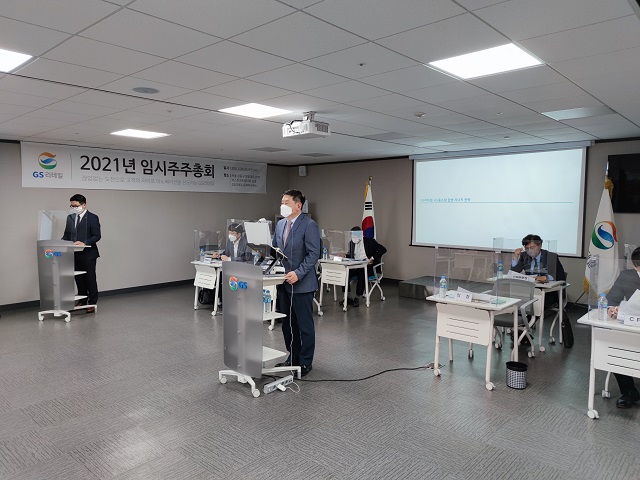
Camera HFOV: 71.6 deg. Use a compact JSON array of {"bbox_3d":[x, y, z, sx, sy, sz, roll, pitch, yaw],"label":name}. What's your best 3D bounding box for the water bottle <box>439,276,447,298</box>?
[{"bbox_3d":[1.213,0.458,4.364,0.066,0.212,0.066,4,6,44],"label":"water bottle"}]

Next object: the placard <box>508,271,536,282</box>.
[{"bbox_3d":[2.439,0.467,5.369,0.240,0.090,0.080,4,6,44],"label":"placard"}]

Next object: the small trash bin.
[{"bbox_3d":[1.772,1.208,3.993,0.190,0.215,0.190,4,6,42],"label":"small trash bin"}]

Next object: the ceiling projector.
[{"bbox_3d":[-0.151,-1.226,4.766,0.400,0.240,0.265,4,6,44],"label":"ceiling projector"}]

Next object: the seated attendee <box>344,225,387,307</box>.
[{"bbox_3d":[0.700,0.415,7.324,0.620,1.250,0.820,4,6,42],"label":"seated attendee"}]

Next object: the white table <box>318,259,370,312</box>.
[{"bbox_3d":[0.389,0.702,7.119,0.700,0.720,0.550,4,6,44],"label":"white table"}]

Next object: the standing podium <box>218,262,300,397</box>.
[{"bbox_3d":[-0.522,0.773,4.131,0.580,1.120,0.640,4,6,40],"label":"standing podium"}]

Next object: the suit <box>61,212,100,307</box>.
[{"bbox_3d":[-3.550,0.287,6.615,0.560,1.420,0.450,2,5,16],"label":"suit"}]

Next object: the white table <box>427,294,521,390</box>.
[{"bbox_3d":[1.527,0.950,4.429,0.730,0.724,0.620,4,6,44],"label":"white table"}]

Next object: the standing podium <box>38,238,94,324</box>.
[{"bbox_3d":[-3.685,0.581,6.519,0.580,1.120,0.640,1,5,15],"label":"standing podium"}]

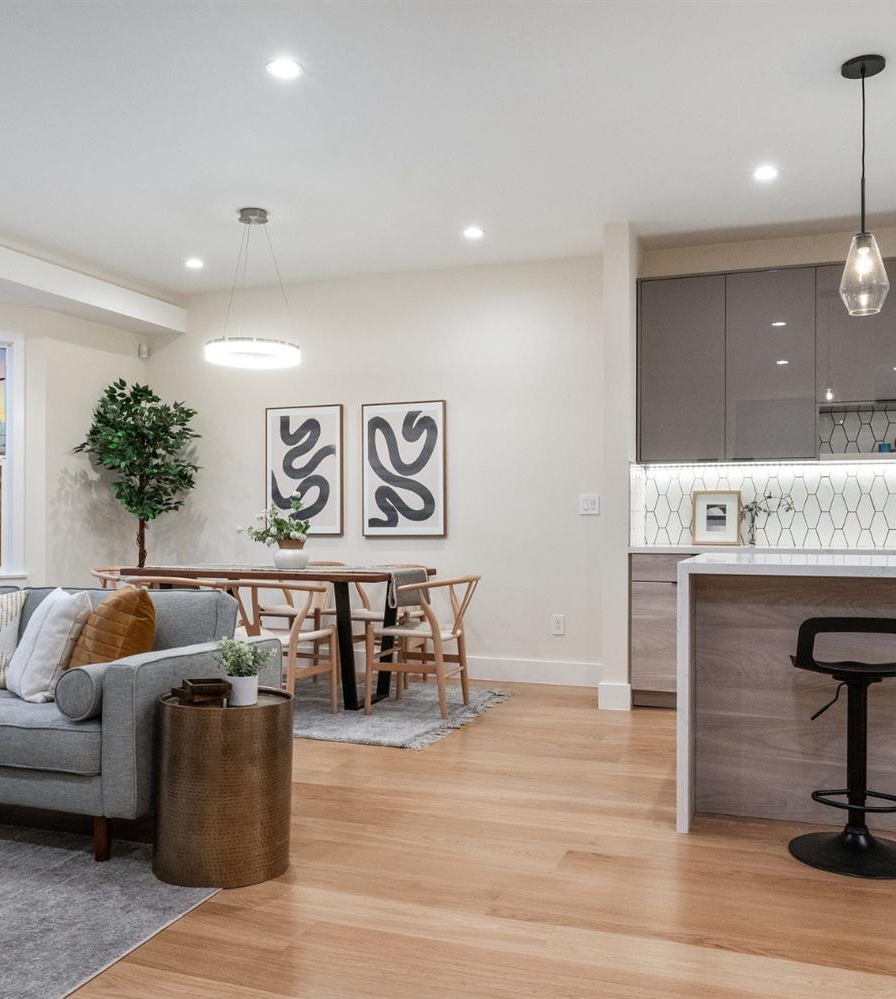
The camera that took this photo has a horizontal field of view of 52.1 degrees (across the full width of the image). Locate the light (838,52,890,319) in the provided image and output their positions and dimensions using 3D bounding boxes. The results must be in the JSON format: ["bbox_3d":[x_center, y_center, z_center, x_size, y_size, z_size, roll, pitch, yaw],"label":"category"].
[{"bbox_3d":[1.533,-1.140,3.368,0.181,0.911,0.181,0,-1,19],"label":"light"}]

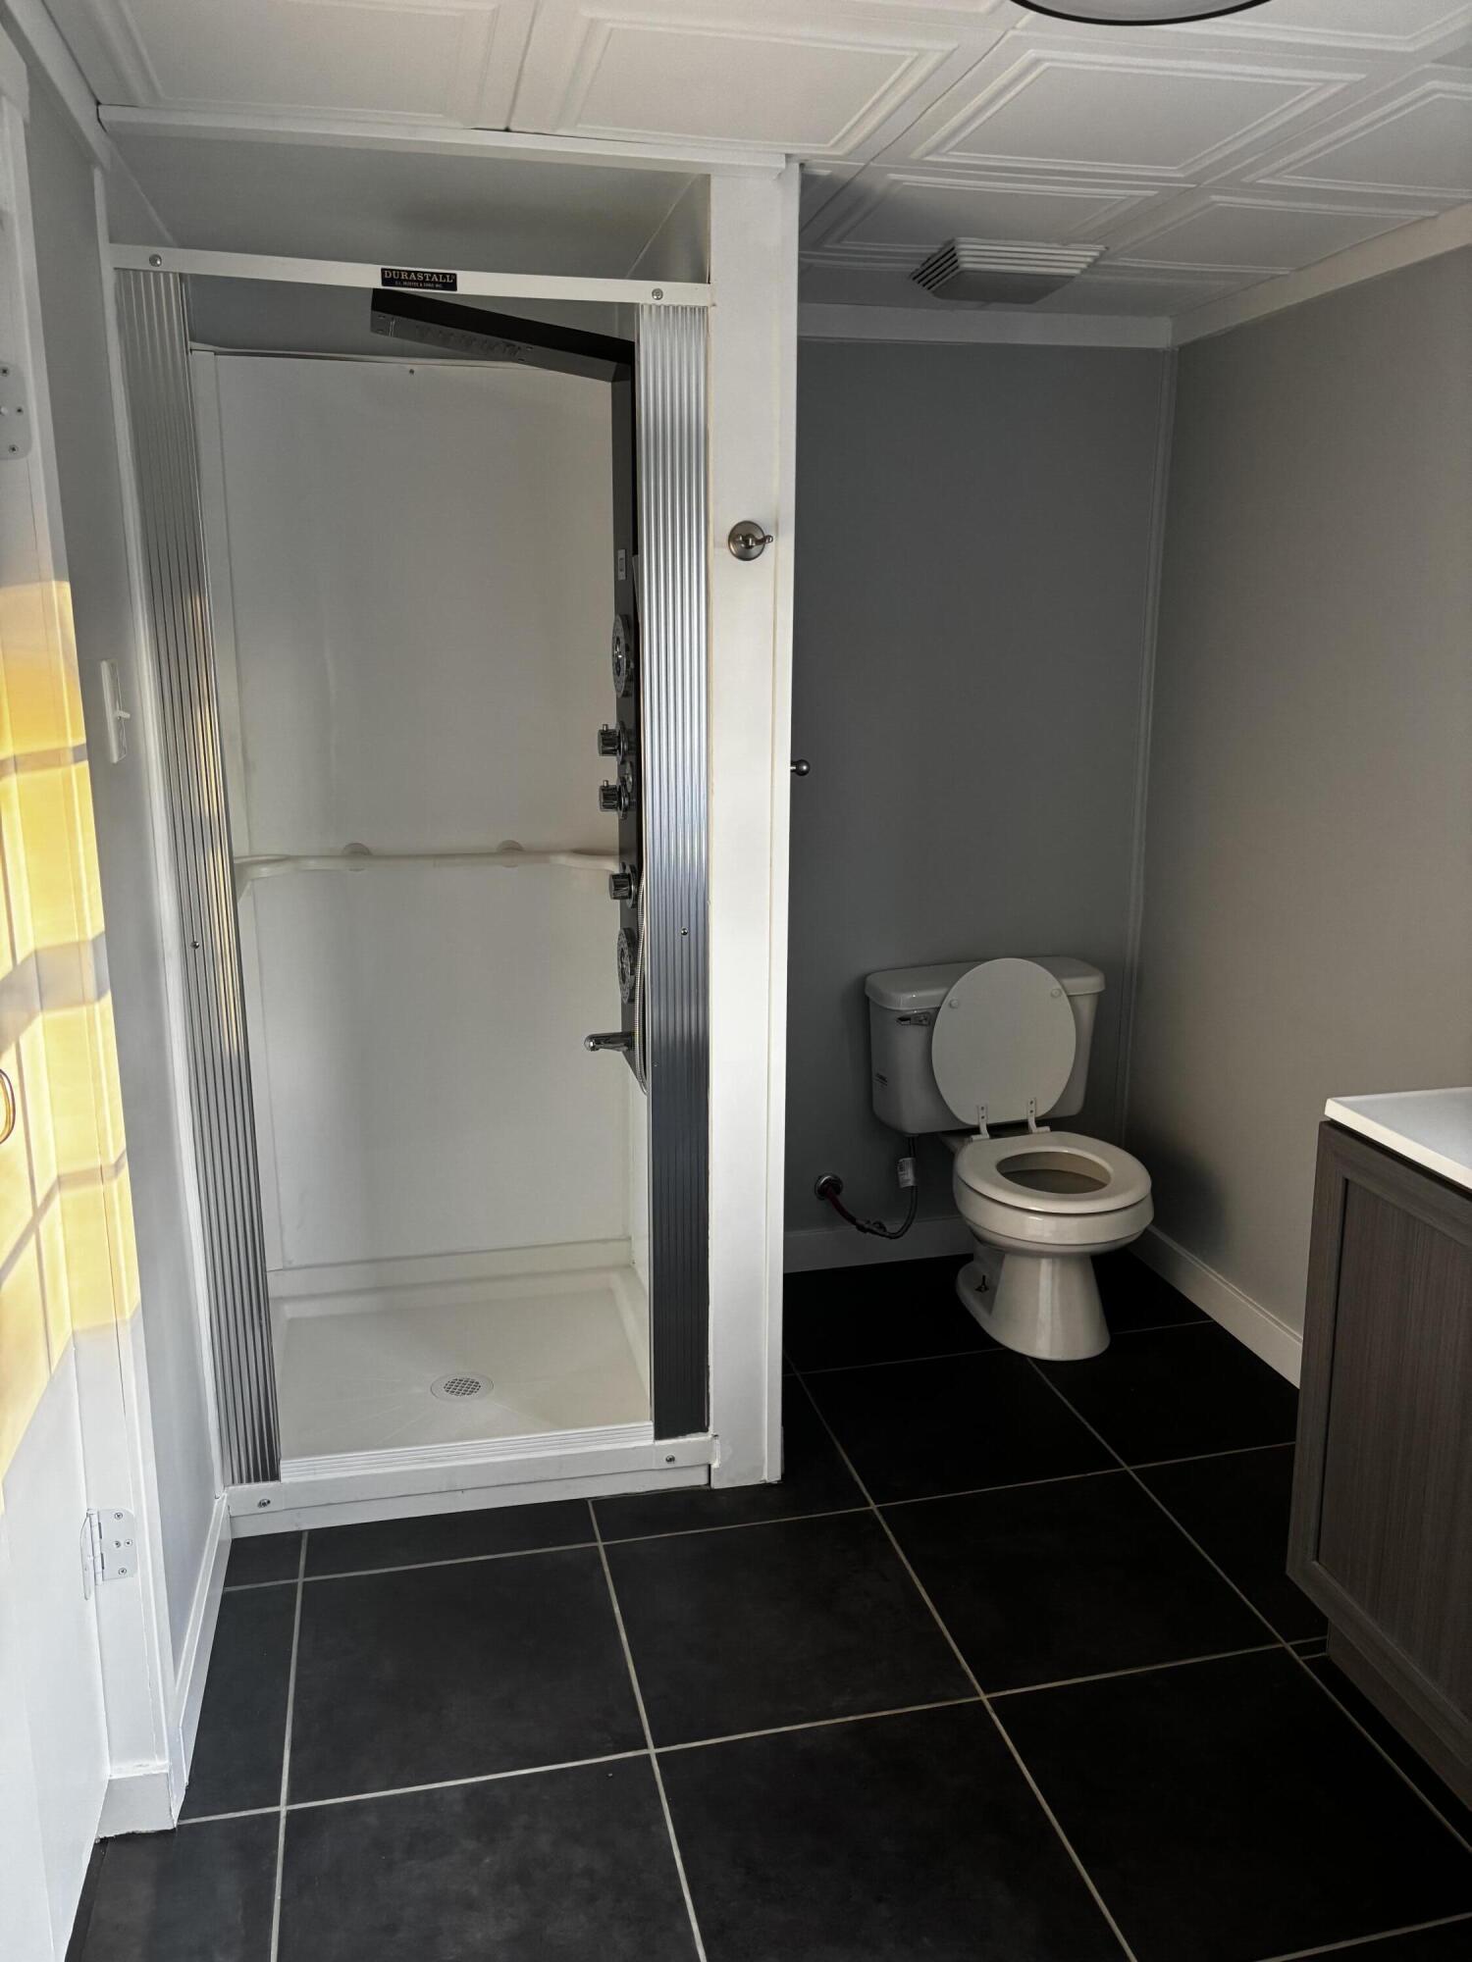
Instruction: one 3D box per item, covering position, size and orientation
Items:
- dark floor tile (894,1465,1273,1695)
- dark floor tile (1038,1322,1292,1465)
[{"bbox_3d":[0.511,0.925,2.307,0.460,0.012,0.464,-3,14,-13],"label":"dark floor tile"},{"bbox_3d":[0.851,0.794,2.844,0.450,0.012,0.464,-3,14,-13],"label":"dark floor tile"}]

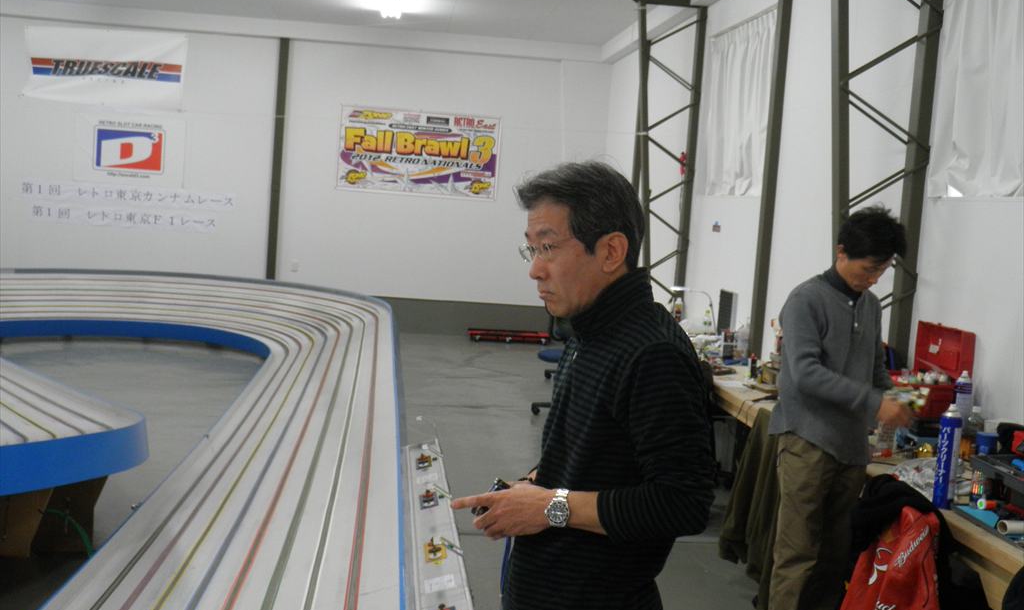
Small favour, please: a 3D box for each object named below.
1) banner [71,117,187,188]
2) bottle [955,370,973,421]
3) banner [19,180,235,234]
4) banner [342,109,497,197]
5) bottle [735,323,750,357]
[{"bbox_3d":[-4.031,-1.627,12.793,1.139,0.708,0.020,4,5,-5],"label":"banner"},{"bbox_3d":[1.685,0.402,4.564,0.063,0.310,0.063,6,6,20],"label":"bottle"},{"bbox_3d":[-4.073,-1.046,12.850,2.252,0.429,0.015,4,5,-5],"label":"banner"},{"bbox_3d":[-0.998,-1.628,13.048,1.719,0.898,0.020,4,5,-5],"label":"banner"},{"bbox_3d":[1.344,0.213,7.029,0.075,0.190,0.075,5,5,12],"label":"bottle"}]

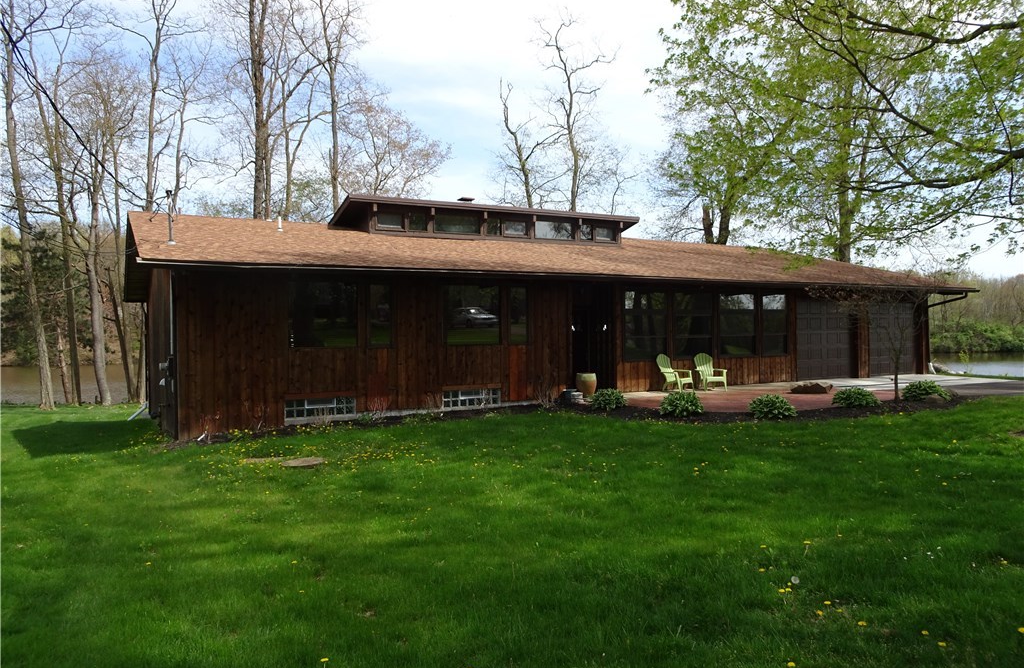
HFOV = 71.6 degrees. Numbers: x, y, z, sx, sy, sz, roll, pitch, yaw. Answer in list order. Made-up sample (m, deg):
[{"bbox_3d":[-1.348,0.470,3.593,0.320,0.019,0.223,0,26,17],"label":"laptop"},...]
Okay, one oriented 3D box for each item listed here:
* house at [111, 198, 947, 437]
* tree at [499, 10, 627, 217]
[{"bbox_3d":[2.040,-0.840,23.090,25.470,5.270,11.580,-1,0,-30],"label":"house"},{"bbox_3d":[2.650,-6.900,36.450,7.000,19.060,6.500,-1,0,0],"label":"tree"}]

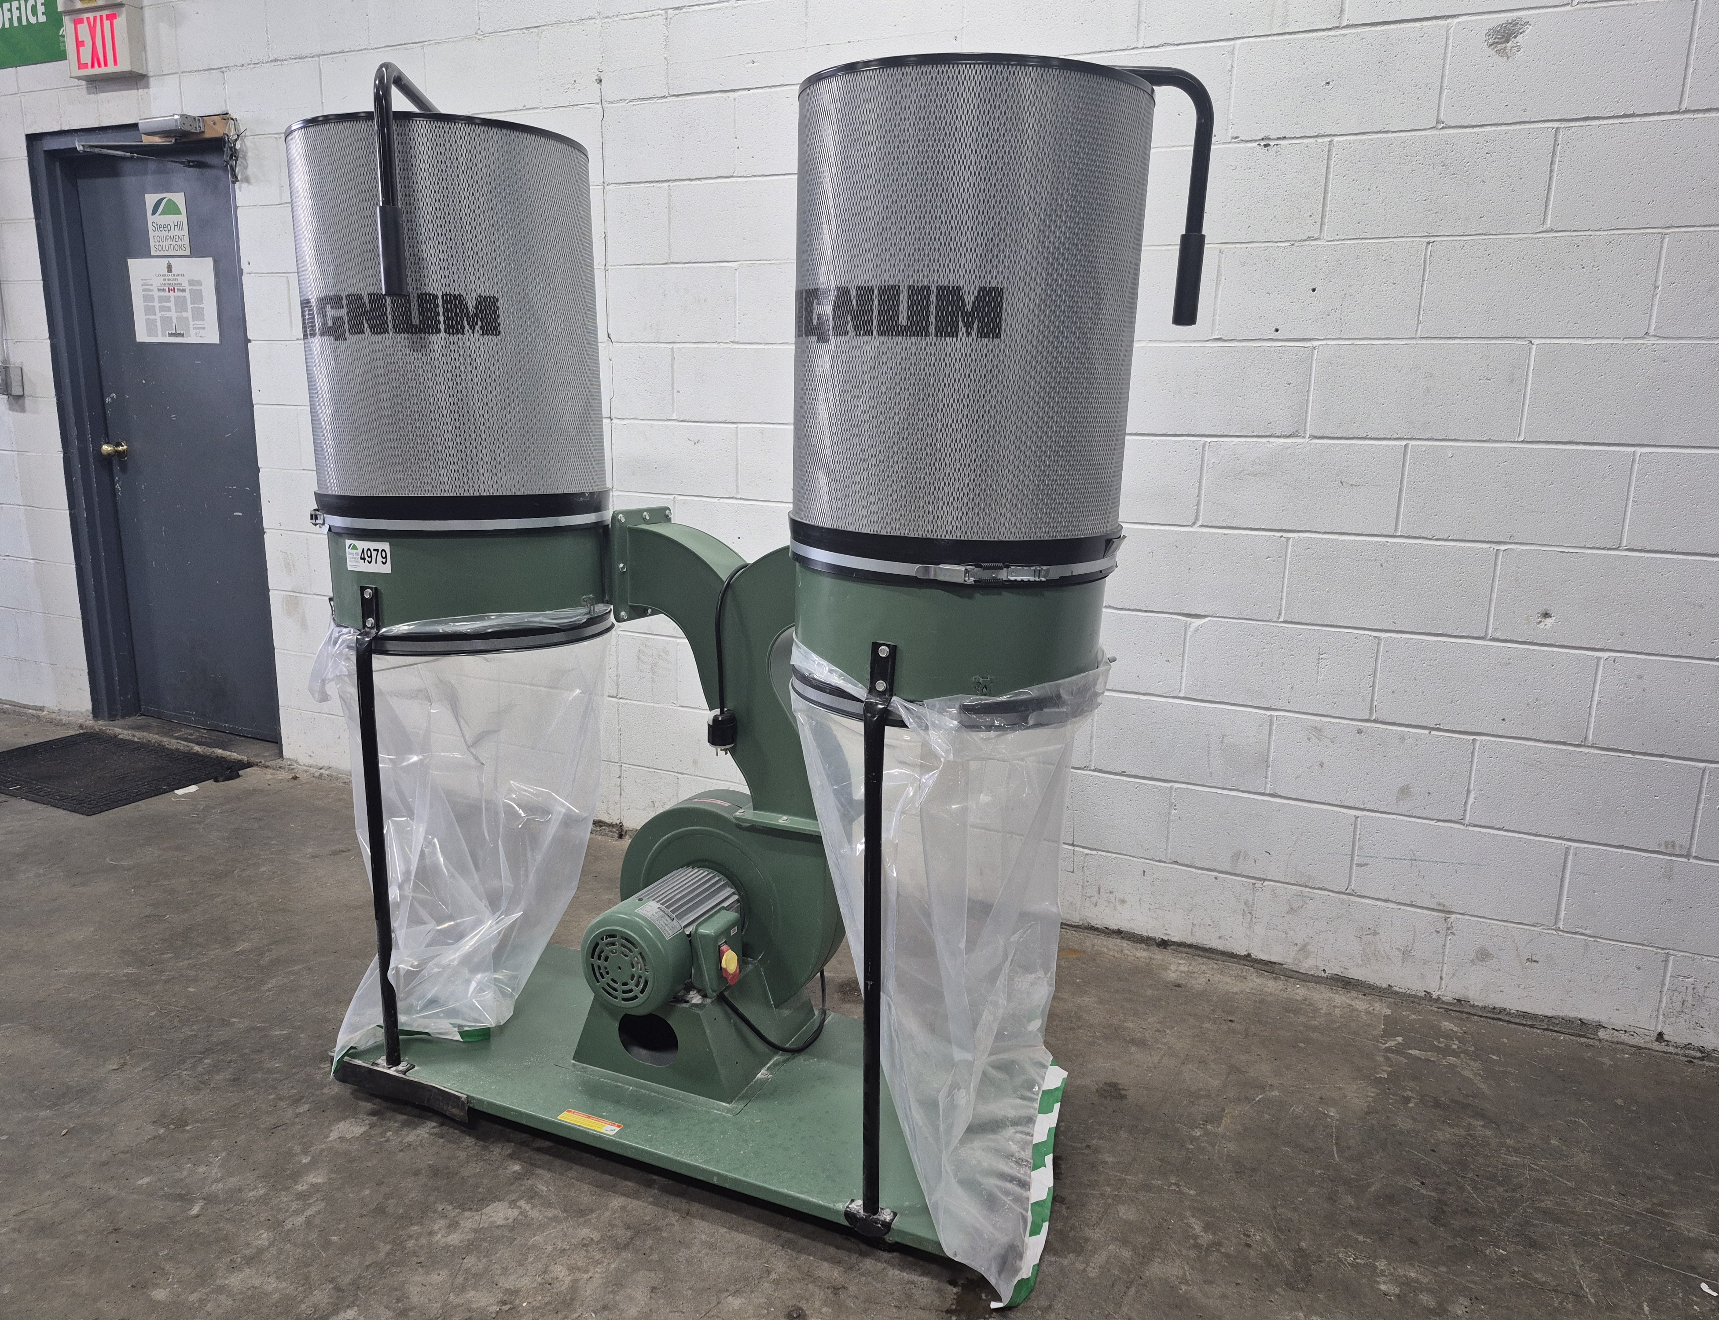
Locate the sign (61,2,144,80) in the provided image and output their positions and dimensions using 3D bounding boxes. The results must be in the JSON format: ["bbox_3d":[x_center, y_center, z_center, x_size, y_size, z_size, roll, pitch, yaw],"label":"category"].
[{"bbox_3d":[-2.432,-1.999,3.781,0.285,0.210,0.080,7,12,24],"label":"sign"}]

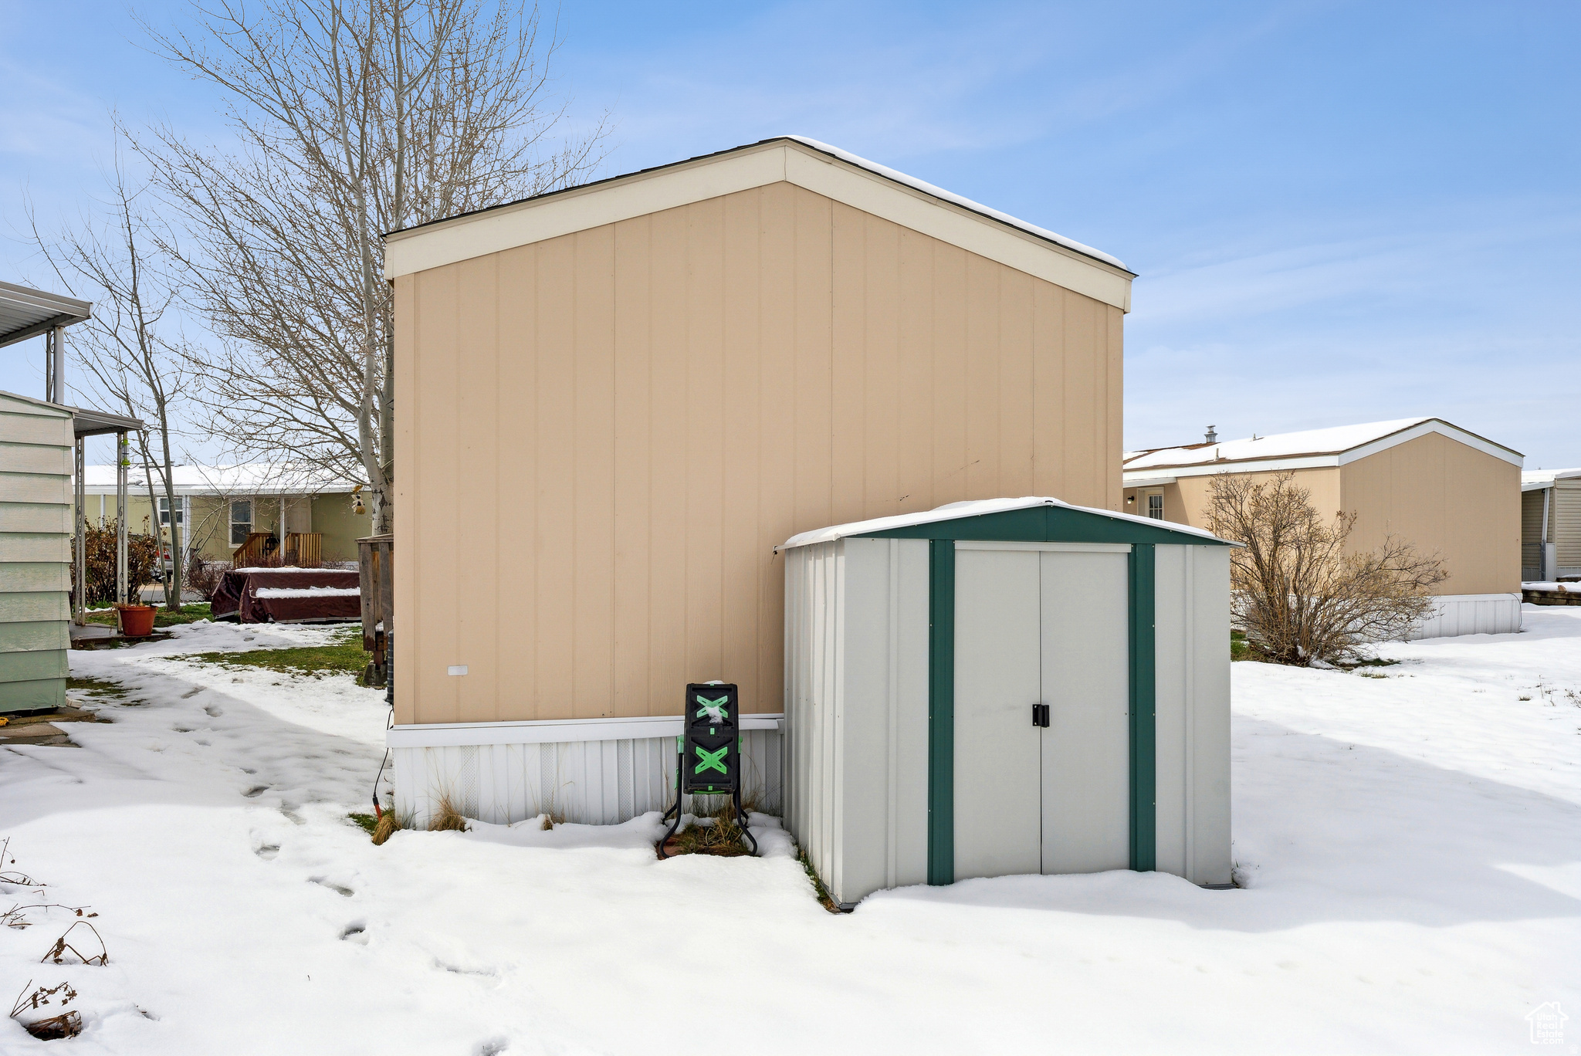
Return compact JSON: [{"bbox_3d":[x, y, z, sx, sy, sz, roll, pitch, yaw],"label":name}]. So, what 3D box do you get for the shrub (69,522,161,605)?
[{"bbox_3d":[-12.013,0.635,18.700,1.500,1.480,1.400,0,-1,-33],"label":"shrub"}]

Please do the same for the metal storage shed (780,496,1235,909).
[{"bbox_3d":[0.936,0.750,5.108,1.818,1.668,1.434,1,-3,-10],"label":"metal storage shed"}]

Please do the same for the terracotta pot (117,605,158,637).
[{"bbox_3d":[-7.428,1.054,12.000,0.390,0.330,0.390,0,-1,-32],"label":"terracotta pot"}]

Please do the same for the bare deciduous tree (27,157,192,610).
[{"bbox_3d":[-11.304,-2.419,17.500,2.450,7.600,2.400,0,-1,-33],"label":"bare deciduous tree"}]

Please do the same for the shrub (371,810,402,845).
[{"bbox_3d":[-2.030,1.505,5.300,0.150,0.175,0.150,0,-1,-21],"label":"shrub"}]

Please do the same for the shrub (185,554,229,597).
[{"bbox_3d":[-11.898,0.970,21.500,0.850,0.870,0.820,0,-1,-29],"label":"shrub"}]

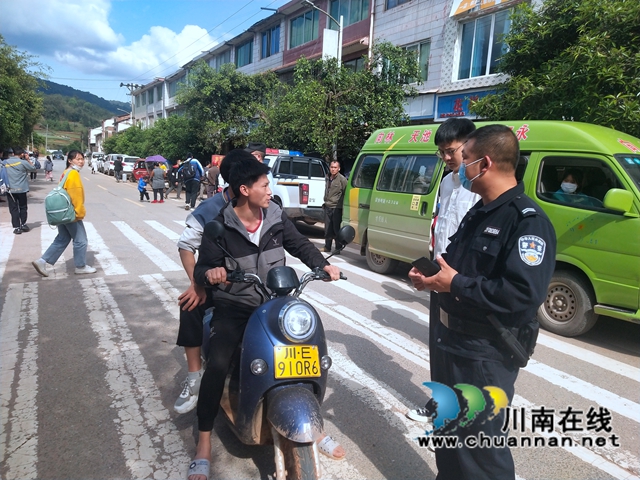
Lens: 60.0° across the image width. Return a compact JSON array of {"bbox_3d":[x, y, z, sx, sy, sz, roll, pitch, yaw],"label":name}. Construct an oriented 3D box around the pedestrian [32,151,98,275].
[{"bbox_3d":[-3.303,-0.367,7.200,0.740,1.600,0.500,-2,9,-36],"label":"pedestrian"}]

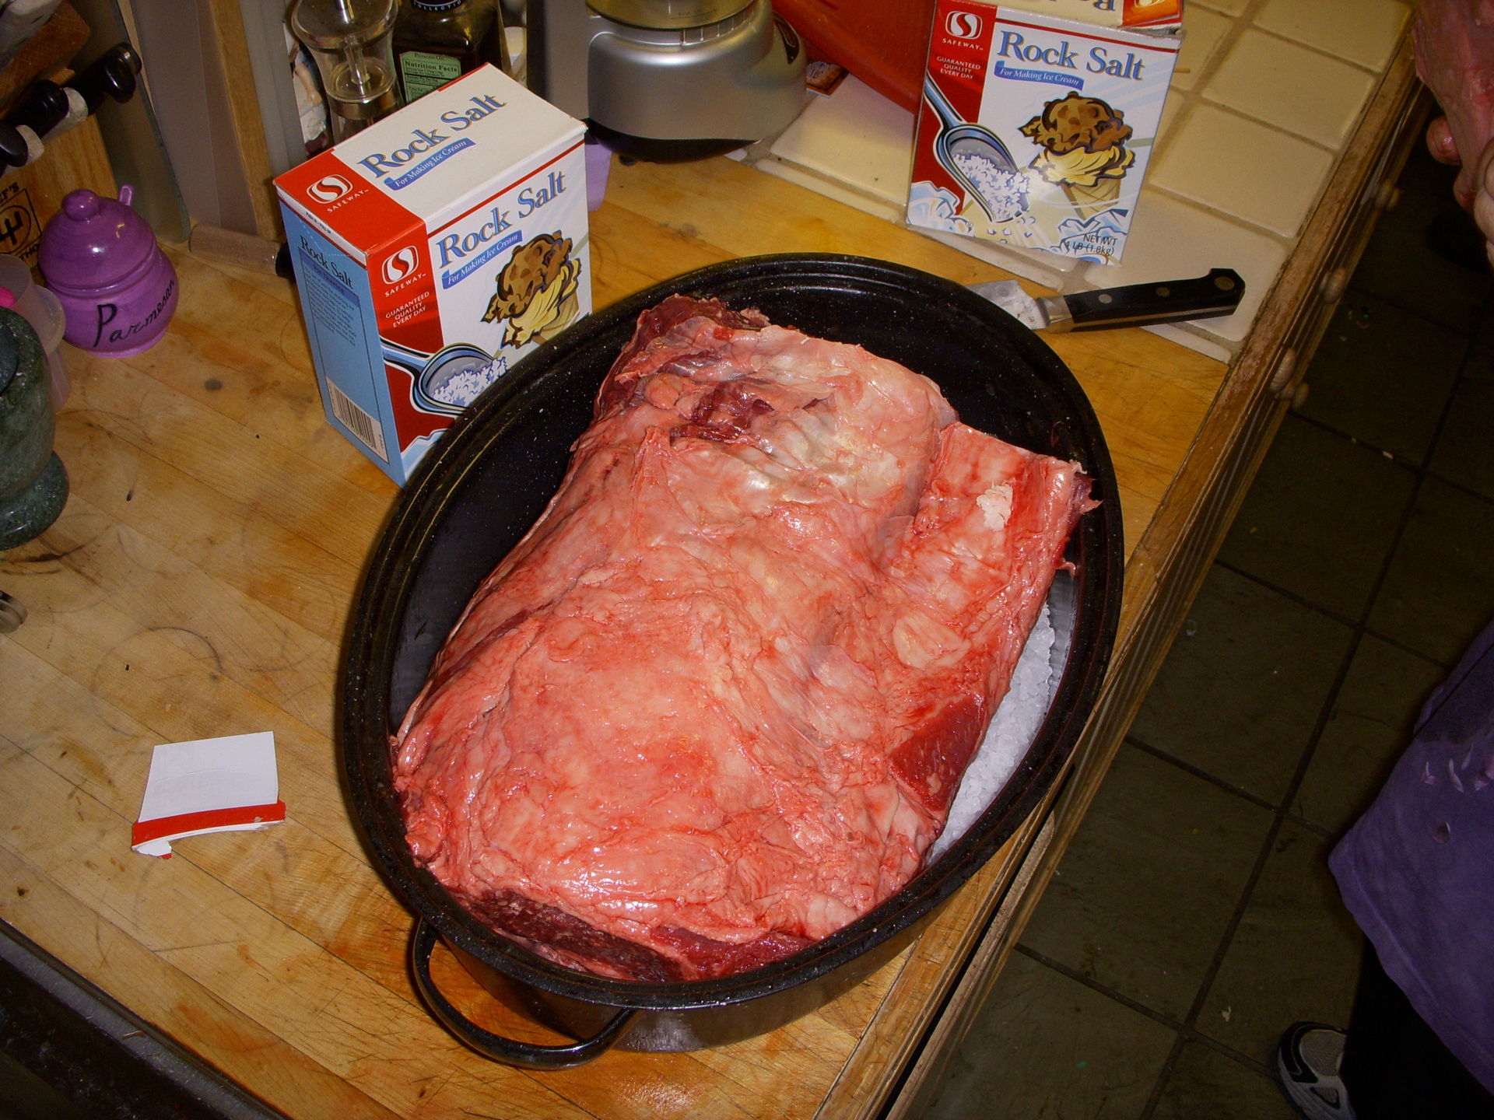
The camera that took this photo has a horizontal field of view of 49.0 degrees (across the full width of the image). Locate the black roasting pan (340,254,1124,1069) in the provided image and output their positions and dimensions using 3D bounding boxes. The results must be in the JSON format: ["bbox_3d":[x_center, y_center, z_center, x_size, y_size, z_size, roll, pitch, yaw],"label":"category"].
[{"bbox_3d":[0.002,0.042,0.813,0.340,0.128,0.497,20,53,13],"label":"black roasting pan"}]

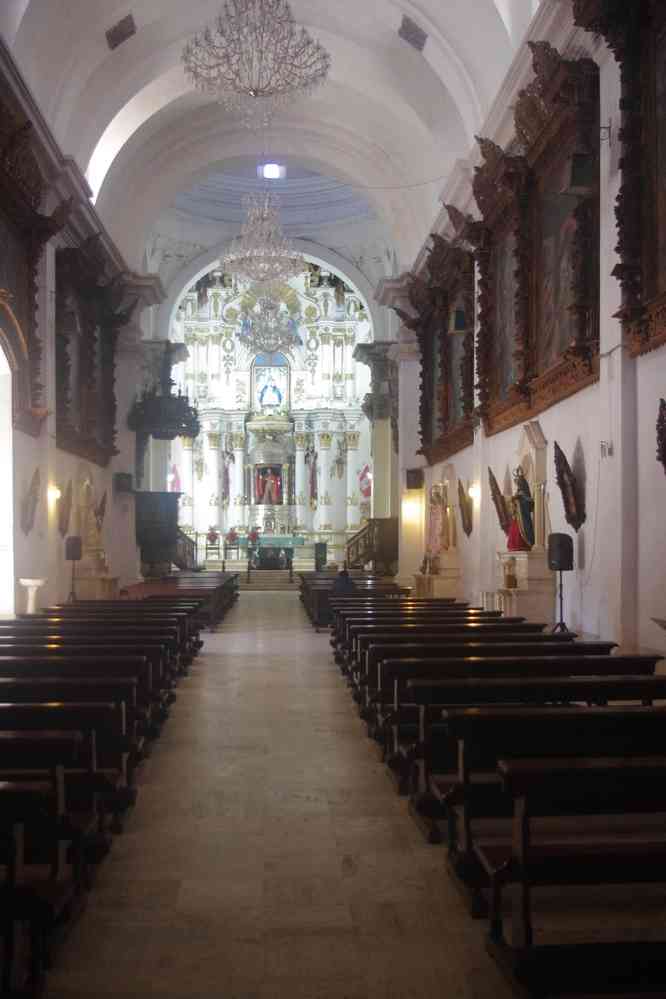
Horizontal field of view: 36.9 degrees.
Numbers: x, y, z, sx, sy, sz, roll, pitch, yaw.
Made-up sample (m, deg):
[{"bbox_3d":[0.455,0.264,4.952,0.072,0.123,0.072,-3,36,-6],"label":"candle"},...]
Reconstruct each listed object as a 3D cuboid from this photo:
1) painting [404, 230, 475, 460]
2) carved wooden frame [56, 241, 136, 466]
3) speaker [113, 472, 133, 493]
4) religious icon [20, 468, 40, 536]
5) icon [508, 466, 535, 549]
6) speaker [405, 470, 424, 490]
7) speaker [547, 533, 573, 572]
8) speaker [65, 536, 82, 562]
[{"bbox_3d":[3.099,-4.187,31.459,1.174,5.738,8.476,0,-2,-3],"label":"painting"},{"bbox_3d":[-7.397,-4.176,31.703,1.174,5.738,8.476,0,-2,-3],"label":"carved wooden frame"},{"bbox_3d":[-7.626,-0.598,36.186,0.587,0.685,0.489,0,-2,-11],"label":"speaker"},{"bbox_3d":[-7.563,0.074,25.020,0.212,1.712,0.815,9,-3,-3],"label":"religious icon"},{"bbox_3d":[3.981,0.190,21.190,0.473,1.760,0.619,0,-2,-3],"label":"icon"},{"bbox_3d":[2.989,-0.725,36.186,0.587,0.685,0.489,0,-2,7],"label":"speaker"},{"bbox_3d":[3.842,0.890,16.870,0.367,0.628,0.334,-1,-3,27],"label":"speaker"},{"bbox_3d":[-6.860,1.303,26.406,0.367,0.628,0.334,1,-2,-22],"label":"speaker"}]

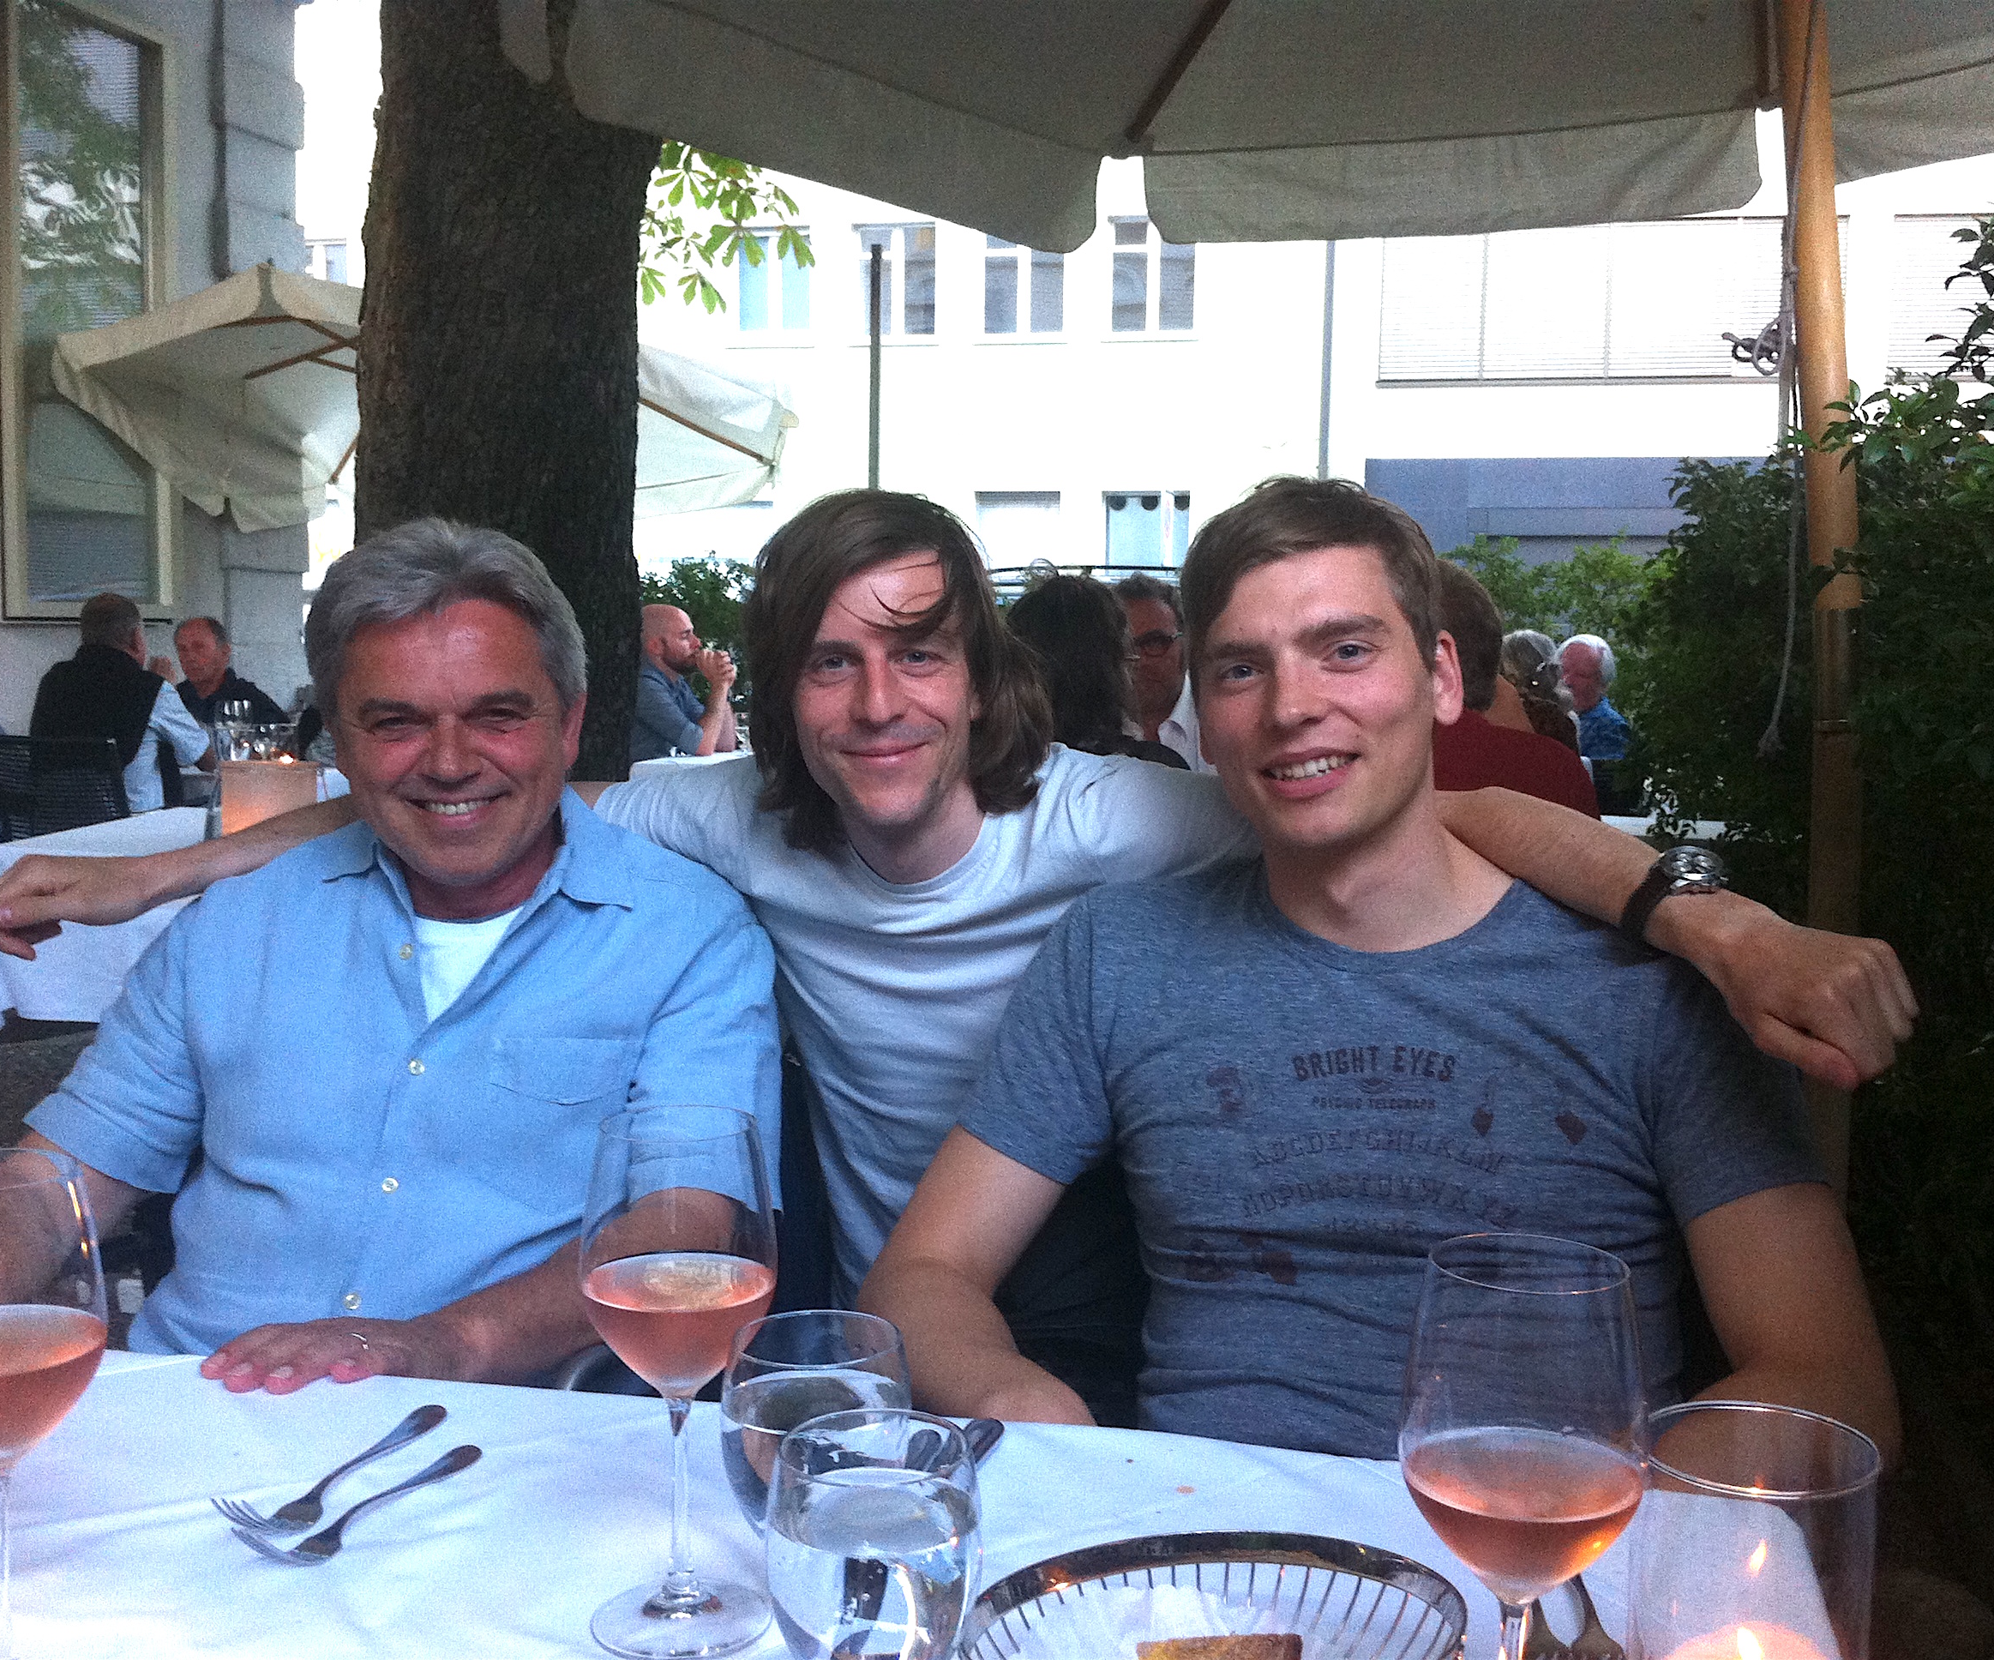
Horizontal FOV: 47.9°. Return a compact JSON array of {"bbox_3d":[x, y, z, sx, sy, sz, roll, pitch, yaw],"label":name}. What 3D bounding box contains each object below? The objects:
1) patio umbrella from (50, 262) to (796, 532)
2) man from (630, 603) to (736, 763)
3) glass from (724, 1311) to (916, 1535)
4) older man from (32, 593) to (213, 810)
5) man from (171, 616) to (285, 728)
[{"bbox_3d":[-1.975,-0.755,7.566,2.300,2.400,2.300,-4,7,-44],"label":"patio umbrella"},{"bbox_3d":[-1.168,-0.128,7.272,0.820,1.240,0.520,2,6,13],"label":"man"},{"bbox_3d":[-0.086,0.296,1.062,0.090,0.104,0.090,1,5,0],"label":"glass"},{"bbox_3d":[-2.379,-0.056,6.247,0.560,1.240,0.820,4,6,24],"label":"older man"},{"bbox_3d":[-2.558,-0.131,7.325,0.550,1.180,0.800,3,6,20],"label":"man"}]

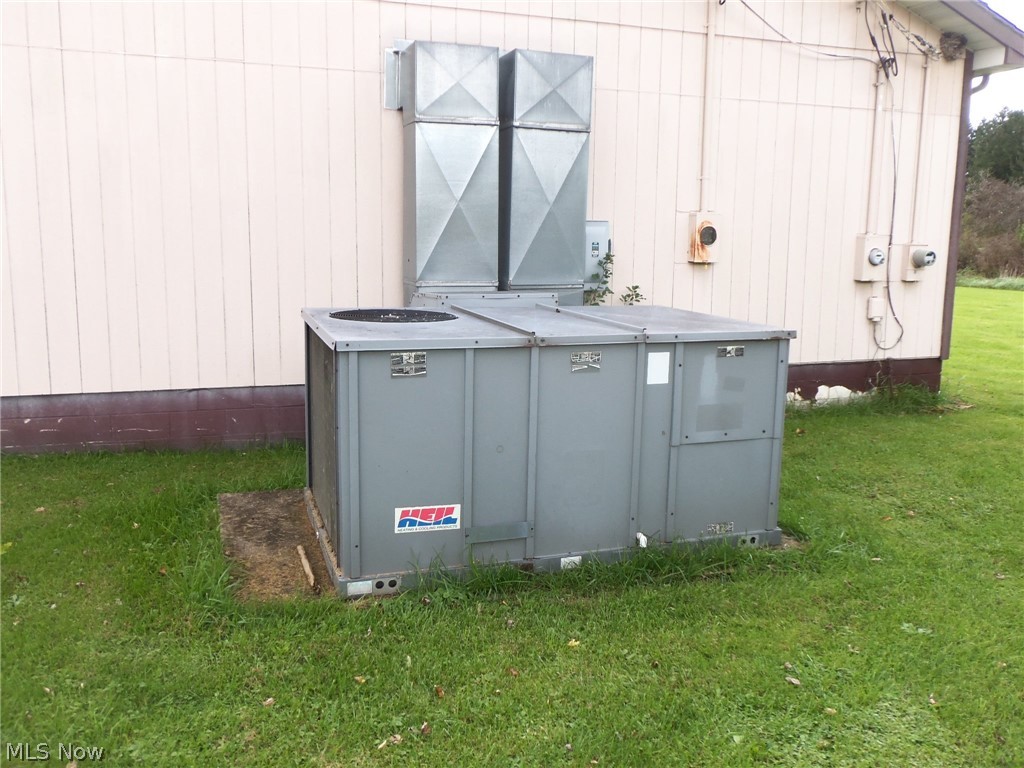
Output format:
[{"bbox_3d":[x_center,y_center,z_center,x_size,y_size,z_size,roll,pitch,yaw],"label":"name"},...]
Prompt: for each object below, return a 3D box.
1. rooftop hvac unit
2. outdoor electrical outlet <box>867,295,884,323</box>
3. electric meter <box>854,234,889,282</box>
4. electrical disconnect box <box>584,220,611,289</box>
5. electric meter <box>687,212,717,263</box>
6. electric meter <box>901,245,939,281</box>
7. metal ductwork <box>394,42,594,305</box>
[{"bbox_3d":[0.107,0.221,4.616,2.303,1.150,1.490,-2,10,-18],"label":"rooftop hvac unit"},{"bbox_3d":[3.612,-0.748,8.226,0.155,0.255,0.075,-2,10,-18],"label":"outdoor electrical outlet"},{"bbox_3d":[3.541,-1.214,8.056,0.290,0.440,0.200,-2,10,-18],"label":"electric meter"},{"bbox_3d":[0.693,-1.106,7.141,0.245,0.575,0.150,-2,10,-18],"label":"electrical disconnect box"},{"bbox_3d":[1.731,-1.314,7.466,0.225,0.445,0.130,-2,10,-18],"label":"electric meter"},{"bbox_3d":[4.034,-1.190,8.194,0.200,0.360,0.260,-2,10,-18],"label":"electric meter"},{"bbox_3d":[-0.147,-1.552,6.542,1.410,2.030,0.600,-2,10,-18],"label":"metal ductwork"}]

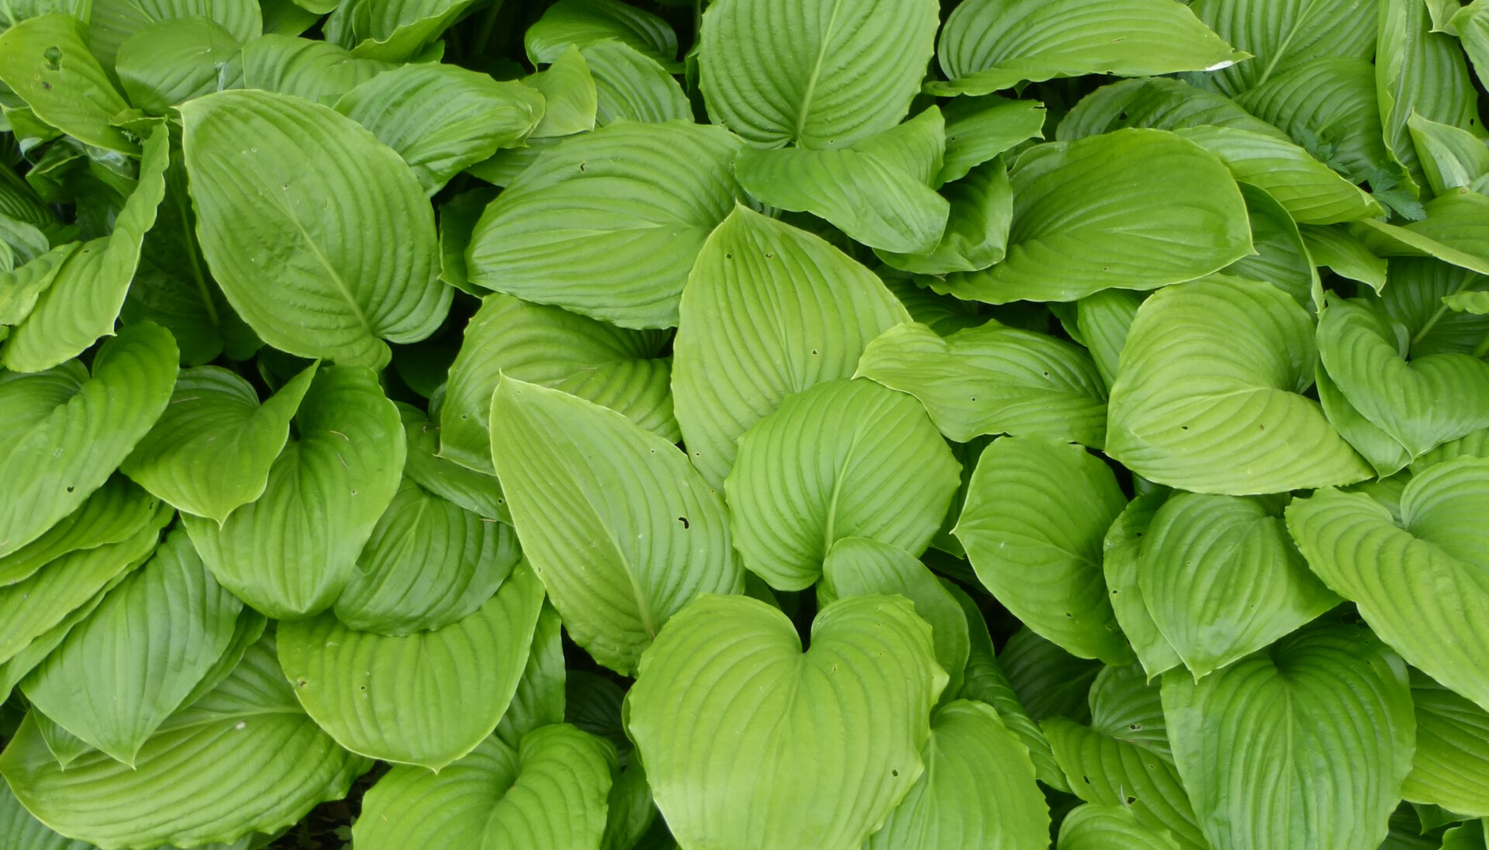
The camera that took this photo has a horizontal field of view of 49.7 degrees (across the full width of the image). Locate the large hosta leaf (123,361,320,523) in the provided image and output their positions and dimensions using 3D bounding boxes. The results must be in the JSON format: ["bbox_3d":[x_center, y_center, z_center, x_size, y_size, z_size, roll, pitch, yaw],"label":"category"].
[{"bbox_3d":[-0.427,0.016,1.310,0.140,0.065,0.155,10,59,6],"label":"large hosta leaf"}]

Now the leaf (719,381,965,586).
[{"bbox_3d":[0.082,0.033,1.298,0.183,0.060,0.218,10,53,7],"label":"leaf"}]

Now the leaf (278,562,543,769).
[{"bbox_3d":[-0.268,0.176,1.300,0.210,0.060,0.235,-4,63,-2],"label":"leaf"}]

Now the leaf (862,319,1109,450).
[{"bbox_3d":[0.204,-0.039,1.404,0.230,0.060,0.147,4,53,21],"label":"leaf"}]

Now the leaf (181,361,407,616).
[{"bbox_3d":[-0.367,0.056,1.310,0.175,0.060,0.220,-1,63,-1],"label":"leaf"}]

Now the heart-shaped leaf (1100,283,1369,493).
[{"bbox_3d":[0.405,-0.034,1.330,0.205,0.065,0.175,-18,64,-3],"label":"heart-shaped leaf"}]

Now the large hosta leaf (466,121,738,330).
[{"bbox_3d":[-0.124,-0.182,1.470,0.250,0.060,0.200,-9,65,7],"label":"large hosta leaf"}]

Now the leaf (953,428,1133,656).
[{"bbox_3d":[0.245,0.099,1.328,0.185,0.060,0.185,4,63,35],"label":"leaf"}]

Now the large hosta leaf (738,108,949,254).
[{"bbox_3d":[0.105,-0.243,1.576,0.220,0.090,0.185,39,71,3],"label":"large hosta leaf"}]

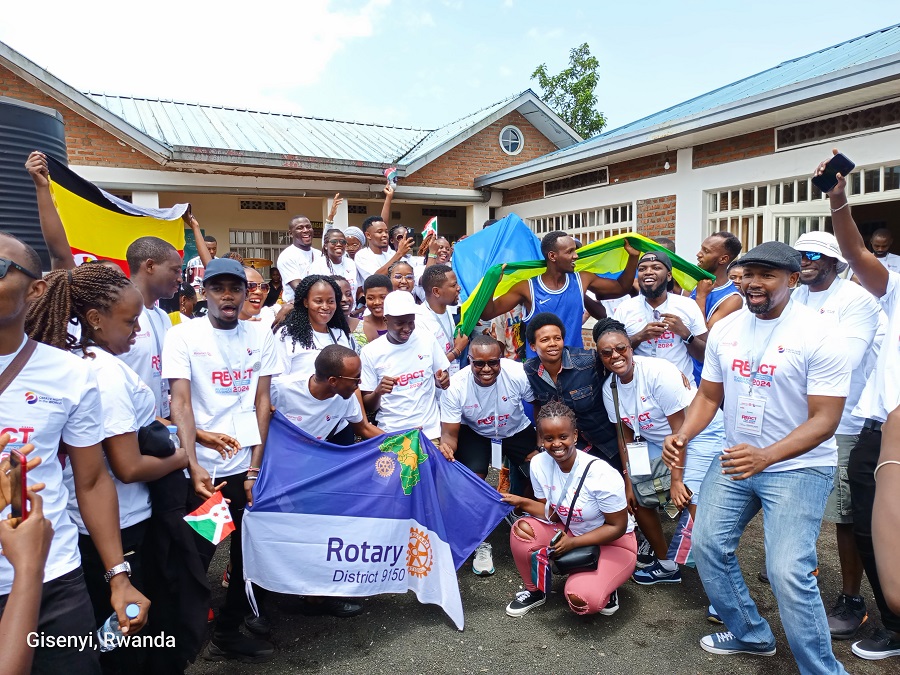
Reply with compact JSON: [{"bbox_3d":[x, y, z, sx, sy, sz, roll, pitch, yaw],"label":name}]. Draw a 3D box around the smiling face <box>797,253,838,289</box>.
[{"bbox_3d":[1.597,-0.301,2.840,0.170,0.215,0.165,-5,6,-37],"label":"smiling face"}]

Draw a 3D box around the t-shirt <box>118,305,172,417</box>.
[{"bbox_3d":[-1.276,0.177,2.680,0.280,0.670,0.460,2,6,30],"label":"t-shirt"}]

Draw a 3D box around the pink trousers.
[{"bbox_3d":[0.601,1.048,3.140,0.560,0.430,0.500,1,5,18],"label":"pink trousers"}]

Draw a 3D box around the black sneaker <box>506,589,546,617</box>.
[{"bbox_3d":[0.371,1.225,3.081,0.245,0.095,0.095,-6,7,-43],"label":"black sneaker"}]

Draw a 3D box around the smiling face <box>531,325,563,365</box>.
[{"bbox_3d":[0.455,0.035,3.030,0.145,0.190,0.140,-1,5,-8],"label":"smiling face"}]

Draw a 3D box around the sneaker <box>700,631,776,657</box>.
[{"bbox_3d":[1.191,1.240,2.696,0.295,0.110,0.105,-1,5,6],"label":"sneaker"}]

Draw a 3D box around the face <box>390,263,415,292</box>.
[{"bbox_3d":[-0.307,-0.388,4.200,0.155,0.205,0.165,-1,5,-6],"label":"face"}]

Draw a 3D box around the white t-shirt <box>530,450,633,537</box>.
[{"bbox_3d":[0.626,0.751,3.070,0.450,0.430,0.320,2,21,24],"label":"white t-shirt"}]

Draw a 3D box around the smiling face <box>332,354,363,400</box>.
[{"bbox_3d":[-0.453,0.172,2.860,0.140,0.200,0.150,13,8,11],"label":"smiling face"}]

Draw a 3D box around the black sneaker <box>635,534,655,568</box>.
[{"bbox_3d":[1.068,1.158,3.550,0.100,0.130,0.260,-1,5,-6],"label":"black sneaker"}]

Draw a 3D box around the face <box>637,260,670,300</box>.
[{"bbox_3d":[1.099,-0.310,3.500,0.170,0.220,0.175,2,6,31],"label":"face"}]

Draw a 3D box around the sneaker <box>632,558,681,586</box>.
[{"bbox_3d":[1.063,1.191,3.331,0.250,0.100,0.095,0,5,7],"label":"sneaker"}]

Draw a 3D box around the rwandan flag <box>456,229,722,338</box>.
[{"bbox_3d":[0.838,-0.386,4.050,1.560,0.720,0.550,-1,5,0],"label":"rwandan flag"}]

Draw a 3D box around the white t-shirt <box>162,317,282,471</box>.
[{"bbox_3d":[-0.935,0.237,2.660,0.470,0.640,0.270,-3,6,-29],"label":"white t-shirt"}]

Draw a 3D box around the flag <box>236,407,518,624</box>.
[{"bbox_3d":[-0.306,0.776,2.740,1.100,0.860,0.280,-2,5,-7],"label":"flag"}]

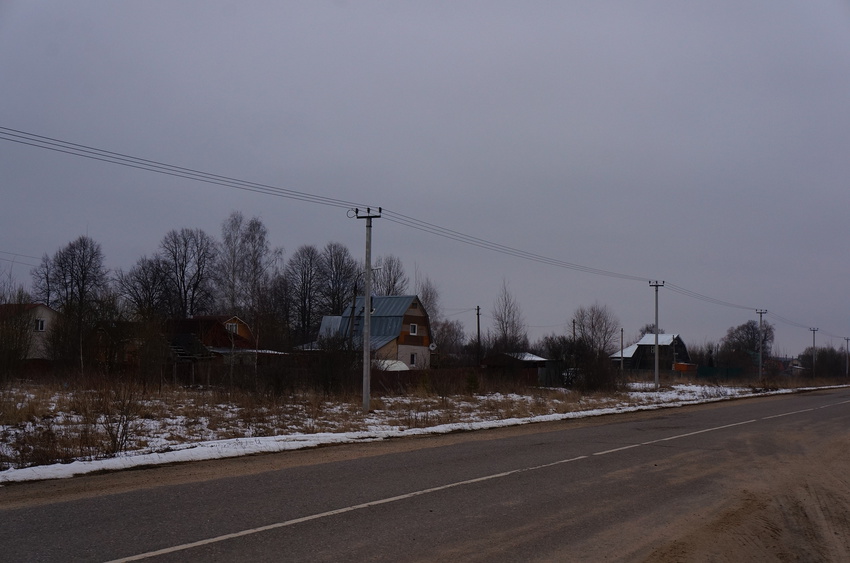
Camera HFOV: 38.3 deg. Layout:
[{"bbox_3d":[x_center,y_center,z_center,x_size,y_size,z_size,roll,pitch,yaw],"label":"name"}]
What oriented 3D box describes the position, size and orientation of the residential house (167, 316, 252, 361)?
[{"bbox_3d":[-17.049,5.494,97.840,5.300,5.559,6.000,-1,-4,24],"label":"residential house"}]

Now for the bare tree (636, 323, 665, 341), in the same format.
[{"bbox_3d":[43.195,12.682,234.691,6.200,9.656,6.200,0,-4,0],"label":"bare tree"}]

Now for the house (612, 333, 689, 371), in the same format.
[{"bbox_3d":[38.603,12.527,209.788,7.200,6.900,11.500,4,-5,-42],"label":"house"}]

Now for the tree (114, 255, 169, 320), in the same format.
[{"bbox_3d":[-32.375,3.766,139.585,6.200,13.500,6.000,2,-4,-13],"label":"tree"}]

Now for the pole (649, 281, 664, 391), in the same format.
[{"bbox_3d":[18.308,4.242,96.739,1.200,8.500,0.280,-1,-4,24],"label":"pole"}]

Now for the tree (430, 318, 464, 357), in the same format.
[{"bbox_3d":[2.384,7.197,129.807,4.000,6.555,4.000,0,-4,0],"label":"tree"}]

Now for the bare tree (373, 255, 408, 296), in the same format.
[{"bbox_3d":[-4.327,4.080,149.545,5.200,14.800,5.200,1,-4,0],"label":"bare tree"}]

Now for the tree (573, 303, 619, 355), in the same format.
[{"bbox_3d":[18.178,6.412,129.865,5.100,8.381,5.100,0,-4,0],"label":"tree"}]

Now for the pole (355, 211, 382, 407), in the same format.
[{"bbox_3d":[-2.522,1.233,54.030,1.200,9.001,0.320,-1,-4,24],"label":"pole"}]

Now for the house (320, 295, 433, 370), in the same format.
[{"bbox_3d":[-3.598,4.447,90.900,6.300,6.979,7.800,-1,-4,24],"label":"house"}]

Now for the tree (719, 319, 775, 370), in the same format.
[{"bbox_3d":[72.299,14.879,274.616,12.000,12.500,11.500,0,-4,15],"label":"tree"}]

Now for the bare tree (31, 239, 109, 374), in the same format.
[{"bbox_3d":[-40.150,2.553,137.523,8.200,15.500,7.600,2,-4,-16],"label":"bare tree"}]

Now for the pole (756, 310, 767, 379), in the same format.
[{"bbox_3d":[38.941,7.545,141.739,1.200,8.500,0.280,-1,-4,24],"label":"pole"}]

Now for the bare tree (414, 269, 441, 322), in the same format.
[{"bbox_3d":[0.265,4.534,129.976,3.200,11.858,3.200,0,-4,0],"label":"bare tree"}]

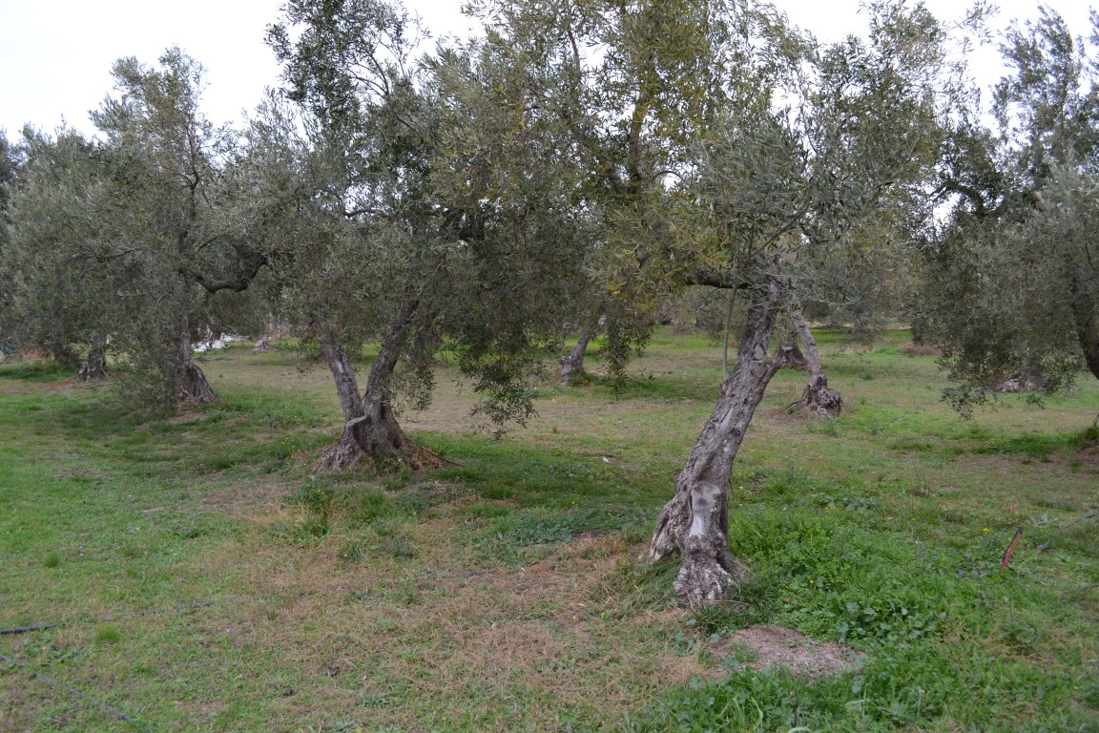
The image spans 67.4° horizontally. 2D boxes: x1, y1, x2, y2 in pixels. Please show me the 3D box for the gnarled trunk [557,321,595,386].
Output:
[{"bbox_3d":[0.548,-0.305,16.567,0.769,1.287,0.650,0,4,2],"label":"gnarled trunk"}]

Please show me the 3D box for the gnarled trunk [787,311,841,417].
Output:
[{"bbox_3d":[3.977,-0.099,12.276,0.761,1.545,0.700,1,5,18],"label":"gnarled trunk"}]

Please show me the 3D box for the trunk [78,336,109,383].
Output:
[{"bbox_3d":[-9.658,-0.180,17.402,0.600,0.908,0.620,-2,5,-29],"label":"trunk"}]

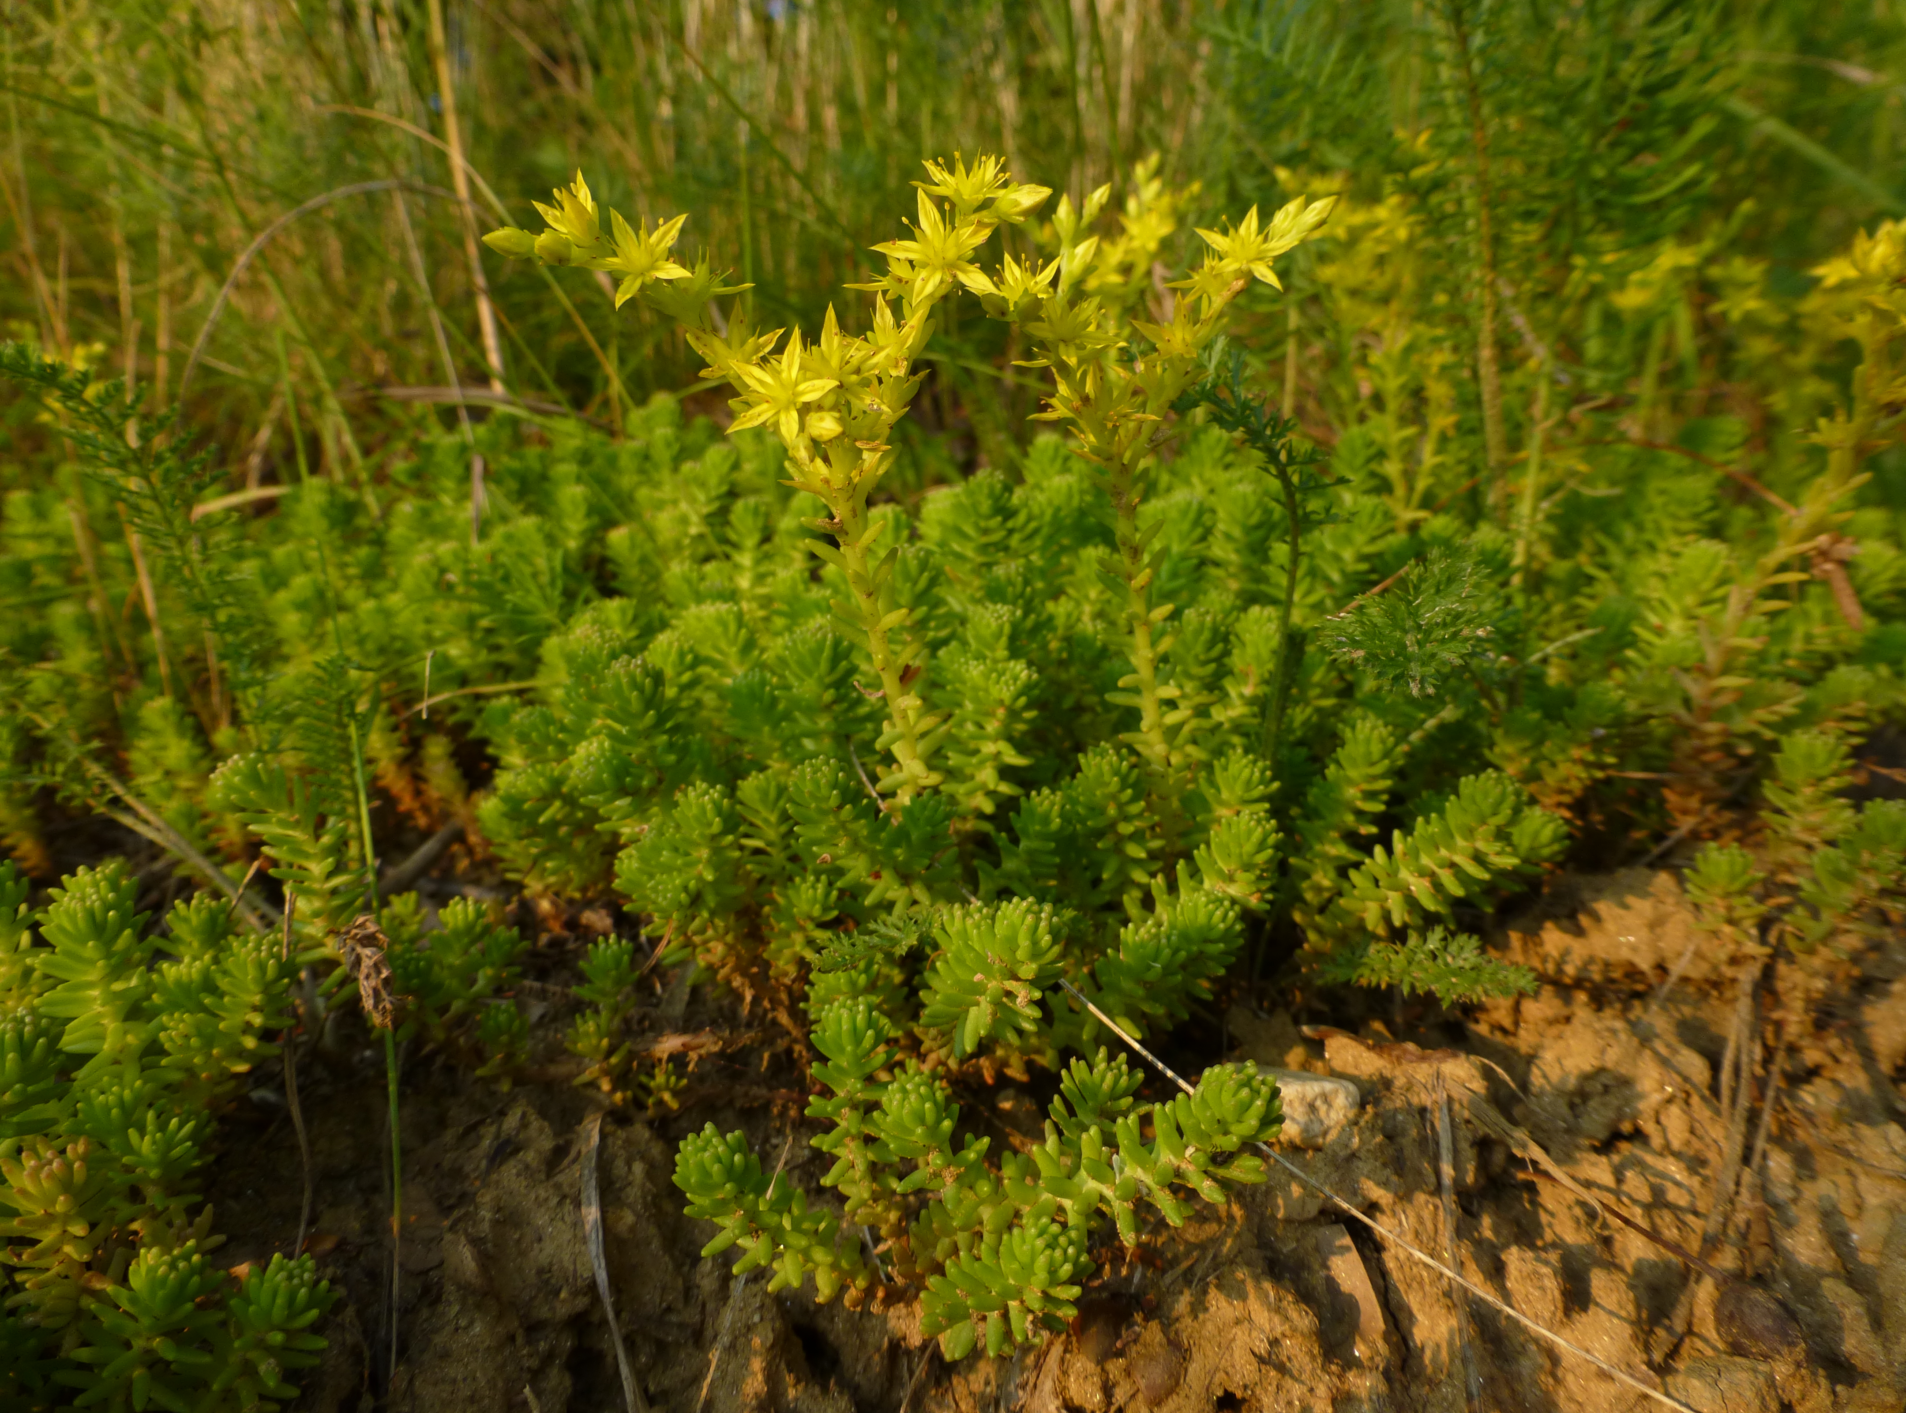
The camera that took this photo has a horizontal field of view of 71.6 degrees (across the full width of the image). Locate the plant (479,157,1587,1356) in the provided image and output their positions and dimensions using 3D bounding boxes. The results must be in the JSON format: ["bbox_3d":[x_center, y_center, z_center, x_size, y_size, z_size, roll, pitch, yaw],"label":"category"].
[{"bbox_3d":[0.011,-0.005,0.172,0.148,0.116,0.122,0,20,0],"label":"plant"}]

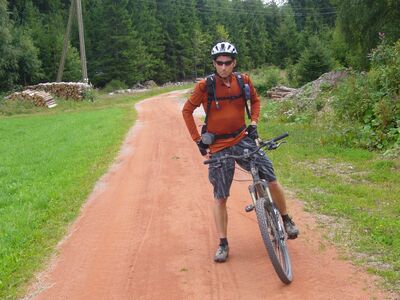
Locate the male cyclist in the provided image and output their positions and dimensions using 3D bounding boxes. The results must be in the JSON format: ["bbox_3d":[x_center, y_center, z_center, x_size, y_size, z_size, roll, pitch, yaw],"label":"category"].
[{"bbox_3d":[0.336,-0.005,5.760,0.950,1.780,0.560,0,6,2],"label":"male cyclist"}]

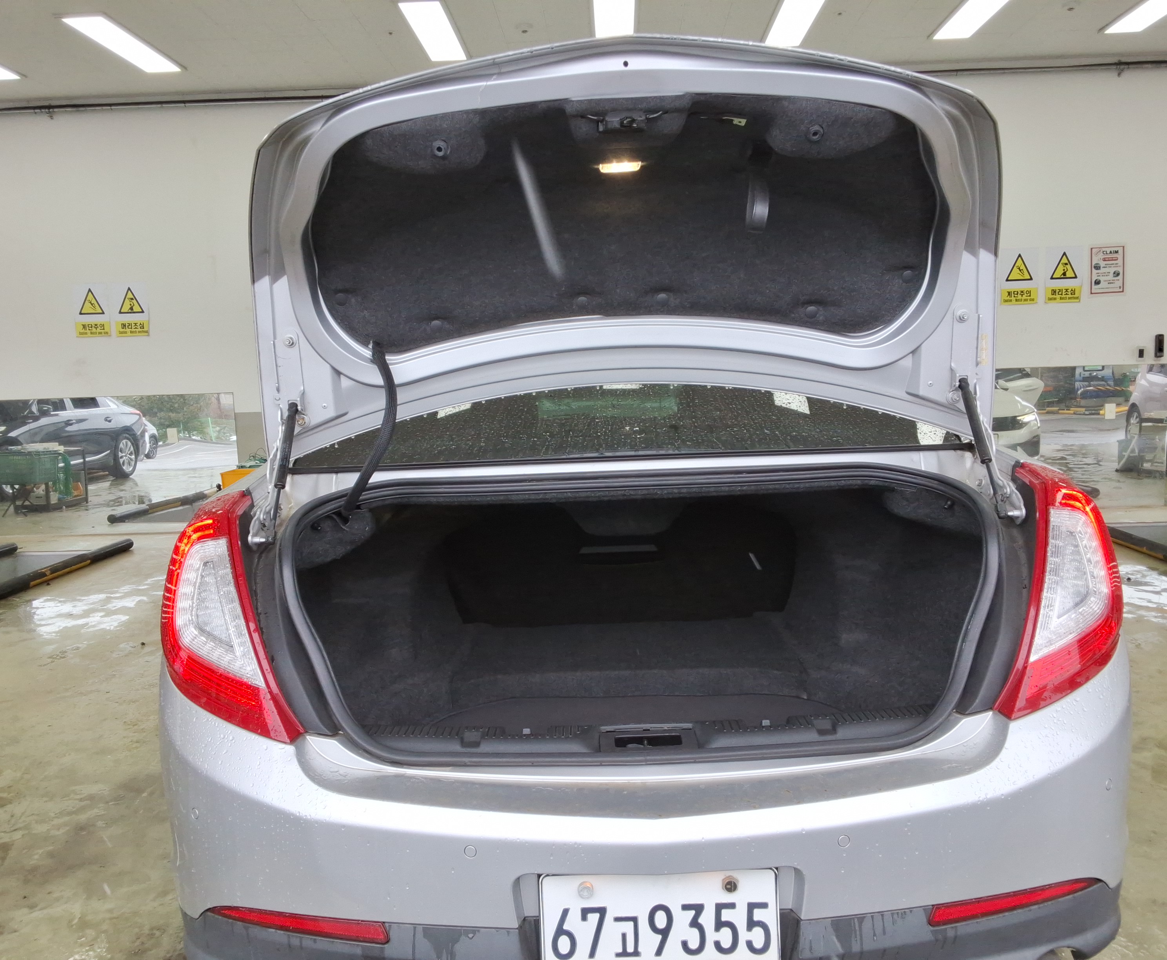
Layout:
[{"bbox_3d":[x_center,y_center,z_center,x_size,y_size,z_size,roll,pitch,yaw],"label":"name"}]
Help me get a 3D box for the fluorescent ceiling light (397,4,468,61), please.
[{"bbox_3d":[-1.008,-3.070,7.081,0.280,0.060,1.220,-2,6,2],"label":"fluorescent ceiling light"}]

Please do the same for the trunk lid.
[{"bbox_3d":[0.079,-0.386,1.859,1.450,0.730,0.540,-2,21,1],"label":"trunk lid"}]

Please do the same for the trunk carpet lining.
[{"bbox_3d":[0.107,0.254,2.260,1.240,0.500,1.080,-2,6,1],"label":"trunk carpet lining"}]

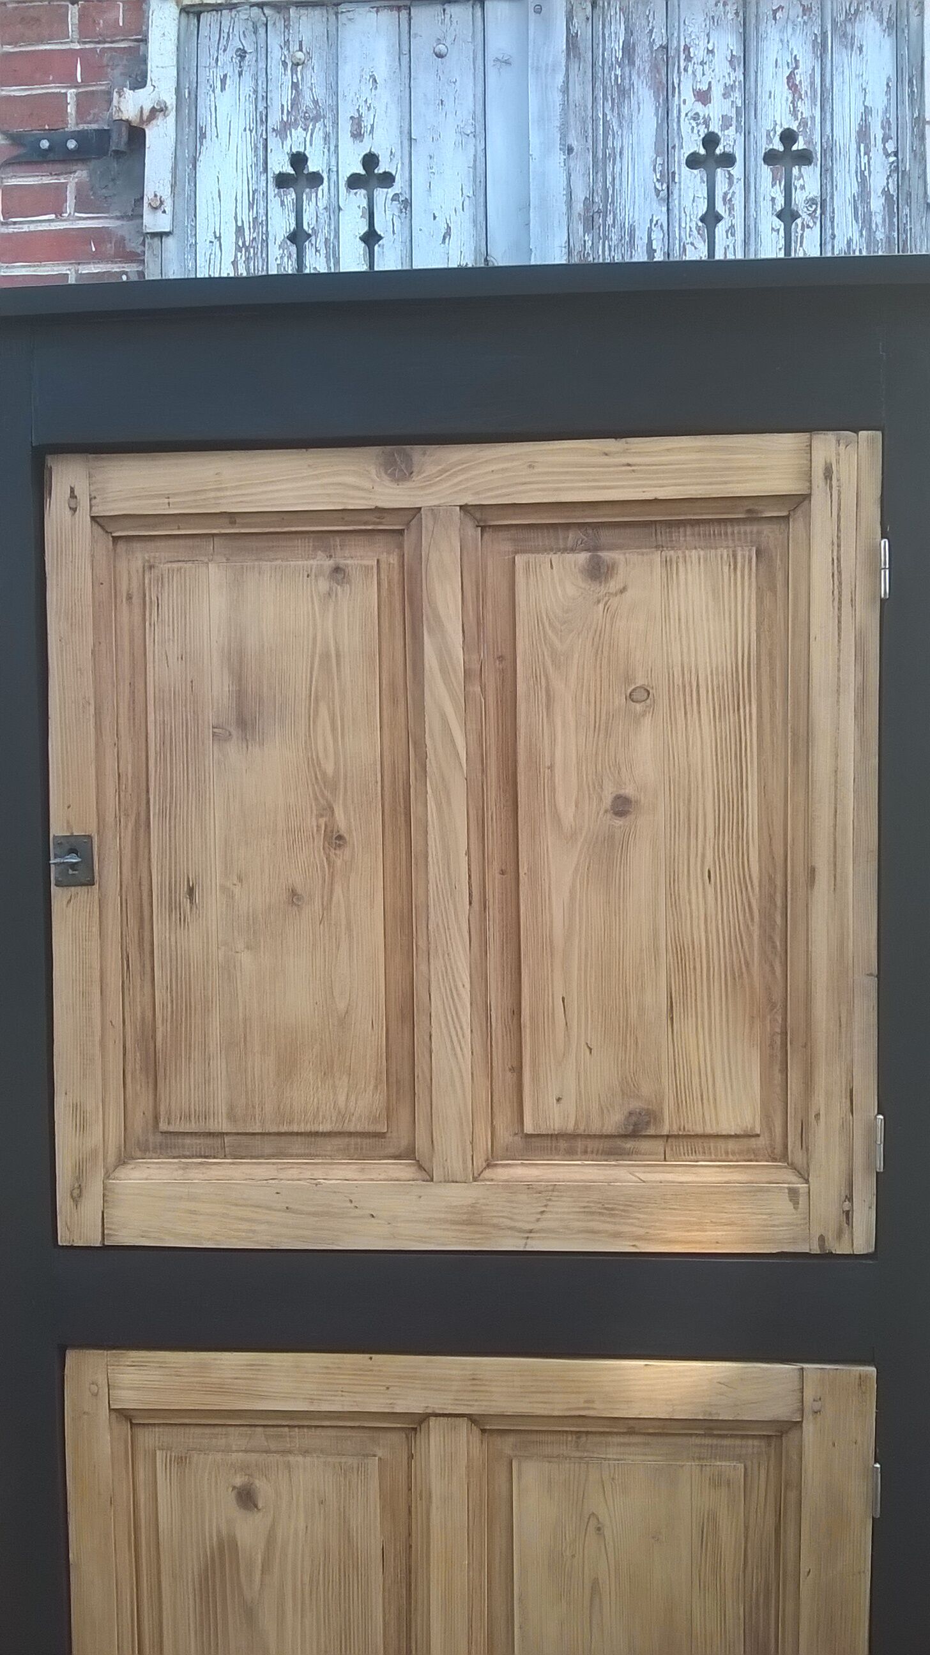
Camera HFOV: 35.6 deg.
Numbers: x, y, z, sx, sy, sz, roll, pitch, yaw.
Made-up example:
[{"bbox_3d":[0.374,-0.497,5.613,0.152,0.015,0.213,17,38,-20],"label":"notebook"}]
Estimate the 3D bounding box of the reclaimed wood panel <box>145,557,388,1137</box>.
[{"bbox_3d":[-0.180,0.018,1.327,0.212,0.525,0.020,-1,2,4],"label":"reclaimed wood panel"}]

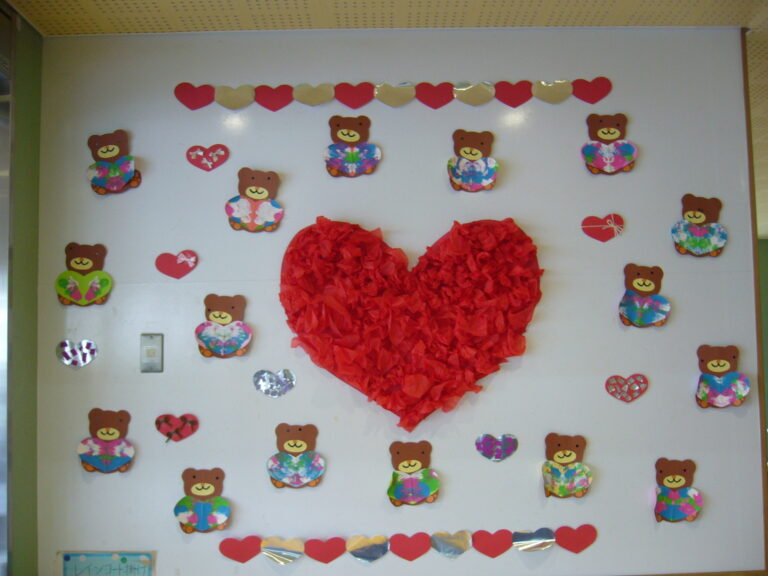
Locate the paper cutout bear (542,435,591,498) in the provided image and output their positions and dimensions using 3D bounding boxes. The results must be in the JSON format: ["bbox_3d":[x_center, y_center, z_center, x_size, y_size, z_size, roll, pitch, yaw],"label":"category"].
[{"bbox_3d":[0.554,0.536,2.343,0.153,0.195,0.025,-1,-4,-1],"label":"paper cutout bear"}]

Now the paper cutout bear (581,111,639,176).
[{"bbox_3d":[0.701,-0.446,2.404,0.179,0.195,0.012,-1,-4,-1],"label":"paper cutout bear"}]

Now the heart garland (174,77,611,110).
[{"bbox_3d":[0.030,-0.609,2.430,1.374,0.105,0.012,0,-3,-1],"label":"heart garland"}]

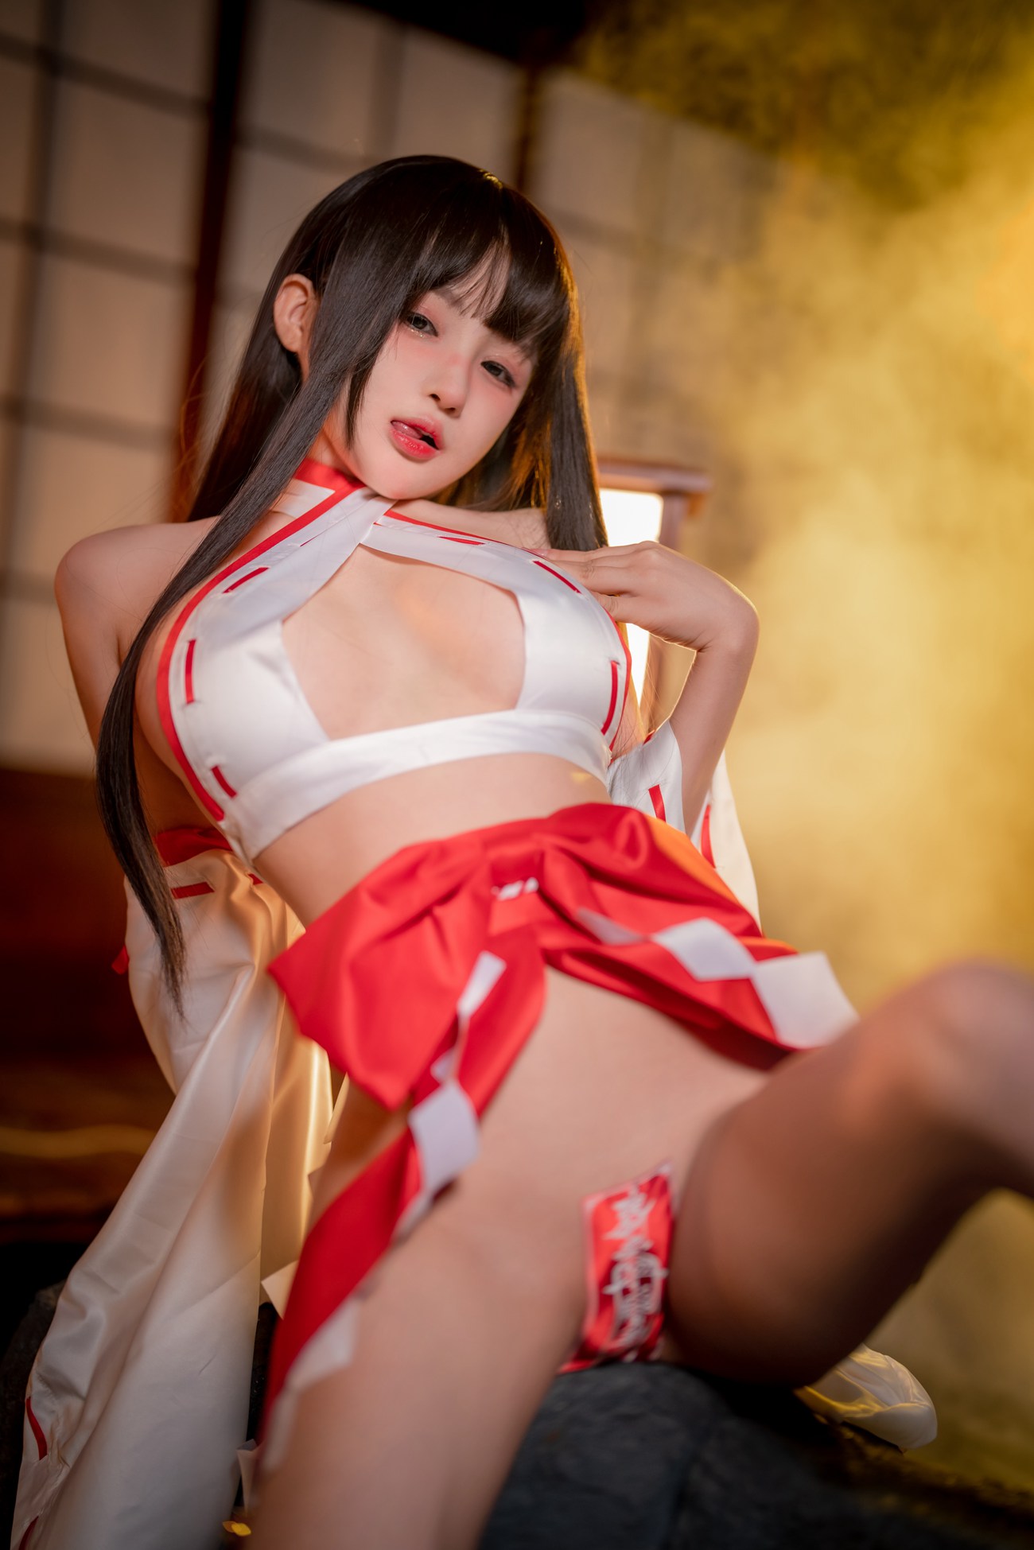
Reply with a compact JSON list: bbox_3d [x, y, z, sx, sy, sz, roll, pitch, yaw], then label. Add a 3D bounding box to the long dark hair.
[{"bbox_3d":[-0.099,-0.120,1.470,0.290,0.600,0.290,22,-6,-23],"label":"long dark hair"}]

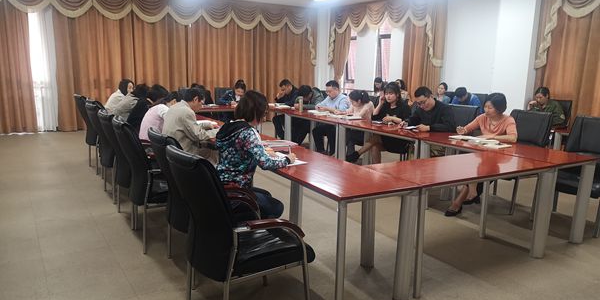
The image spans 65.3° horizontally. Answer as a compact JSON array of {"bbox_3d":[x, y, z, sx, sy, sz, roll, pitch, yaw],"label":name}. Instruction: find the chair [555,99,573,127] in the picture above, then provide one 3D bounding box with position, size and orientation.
[{"bbox_3d":[4.055,-0.312,7.874,0.720,1.030,0.600,-5,12,-31],"label":"chair"}]

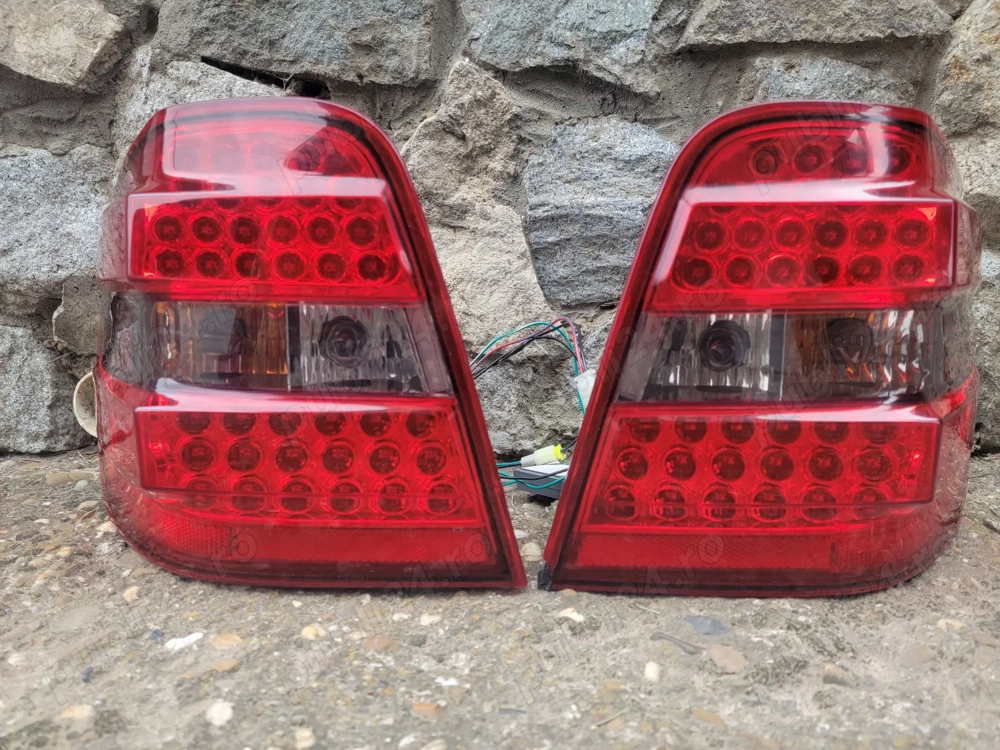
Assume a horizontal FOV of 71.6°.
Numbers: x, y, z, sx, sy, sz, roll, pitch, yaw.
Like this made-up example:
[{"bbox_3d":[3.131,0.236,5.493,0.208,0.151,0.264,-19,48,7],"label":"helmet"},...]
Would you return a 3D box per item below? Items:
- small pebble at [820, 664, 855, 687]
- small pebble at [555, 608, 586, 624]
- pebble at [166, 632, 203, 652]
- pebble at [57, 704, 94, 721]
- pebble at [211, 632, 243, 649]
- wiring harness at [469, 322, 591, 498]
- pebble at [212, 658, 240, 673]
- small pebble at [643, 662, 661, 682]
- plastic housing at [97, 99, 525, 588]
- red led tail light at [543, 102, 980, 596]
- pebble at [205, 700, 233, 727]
[{"bbox_3d":[0.222,0.197,0.456,0.021,0.010,0.019,0,8,0],"label":"small pebble"},{"bbox_3d":[0.054,0.186,0.535,0.020,0.008,0.014,0,8,0],"label":"small pebble"},{"bbox_3d":[-0.226,0.192,0.496,0.027,0.009,0.018,0,8,0],"label":"pebble"},{"bbox_3d":[-0.256,0.204,0.419,0.021,0.006,0.012,0,8,0],"label":"pebble"},{"bbox_3d":[-0.197,0.192,0.500,0.022,0.007,0.013,0,8,0],"label":"pebble"},{"bbox_3d":[0.035,0.031,0.814,0.170,0.205,0.120,0,8,0],"label":"wiring harness"},{"bbox_3d":[-0.185,0.197,0.469,0.018,0.006,0.011,0,8,0],"label":"pebble"},{"bbox_3d":[0.101,0.198,0.462,0.011,0.006,0.016,0,8,0],"label":"small pebble"},{"bbox_3d":[-0.163,-0.032,0.658,0.355,0.400,0.200,-1,9,-4],"label":"plastic housing"},{"bbox_3d":[0.197,-0.031,0.653,0.355,0.400,0.200,1,9,4],"label":"red led tail light"},{"bbox_3d":[-0.169,0.204,0.417,0.016,0.009,0.019,0,8,0],"label":"pebble"}]

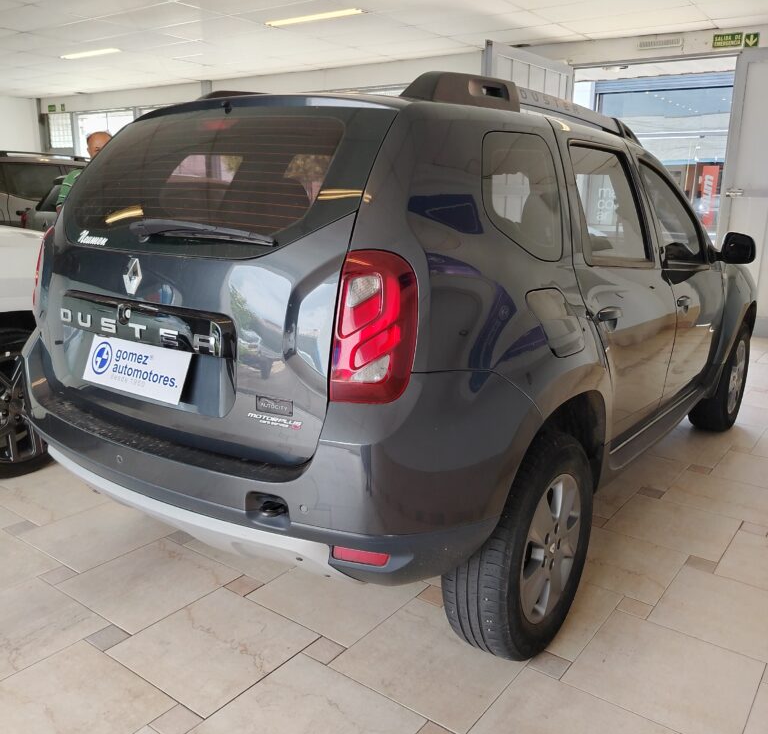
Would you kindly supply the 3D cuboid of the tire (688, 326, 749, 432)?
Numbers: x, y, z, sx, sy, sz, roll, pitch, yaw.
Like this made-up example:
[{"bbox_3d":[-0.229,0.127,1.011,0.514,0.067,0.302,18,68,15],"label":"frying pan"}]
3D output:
[{"bbox_3d":[2.018,0.042,4.261,0.225,0.675,0.680,10,16,34],"label":"tire"}]

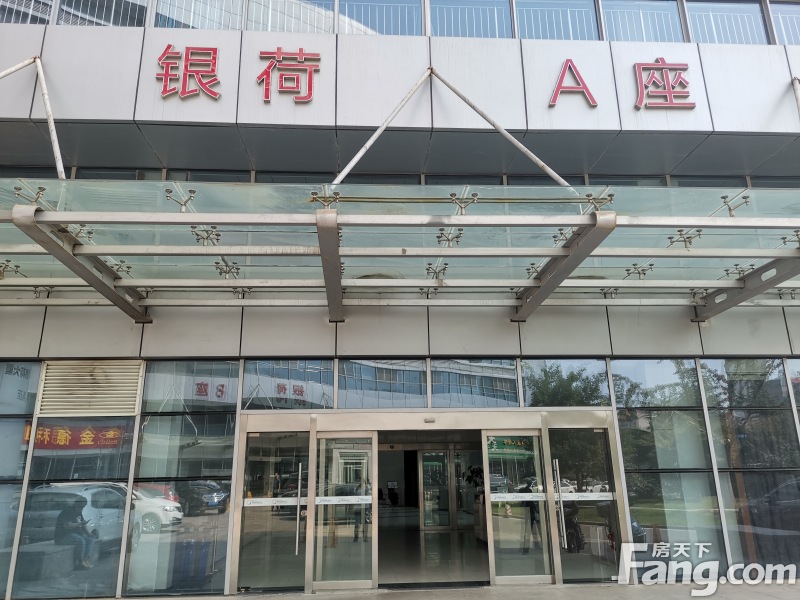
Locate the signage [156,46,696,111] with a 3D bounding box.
[{"bbox_3d":[0.496,-3.343,9.057,8.126,0.963,0.120,0,-17,-4],"label":"signage"}]

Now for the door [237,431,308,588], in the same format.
[{"bbox_3d":[-1.772,2.976,8.508,0.910,2.157,0.060,0,-17,-4],"label":"door"}]

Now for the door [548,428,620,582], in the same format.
[{"bbox_3d":[2.679,2.937,8.699,0.886,2.112,0.060,0,-17,-4],"label":"door"}]

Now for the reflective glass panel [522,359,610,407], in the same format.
[{"bbox_3d":[2.538,1.264,9.166,1.333,0.738,0.040,0,-17,-3],"label":"reflective glass panel"}]

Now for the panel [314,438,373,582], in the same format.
[{"bbox_3d":[-0.768,2.944,8.513,0.904,2.103,0.070,0,-17,-4],"label":"panel"}]

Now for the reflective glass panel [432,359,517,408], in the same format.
[{"bbox_3d":[1.184,1.341,9.570,1.392,0.754,0.060,0,-18,-3],"label":"reflective glass panel"}]

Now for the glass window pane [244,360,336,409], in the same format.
[{"bbox_3d":[-1.743,1.335,9.406,1.425,0.760,0.060,0,-18,-3],"label":"glass window pane"}]

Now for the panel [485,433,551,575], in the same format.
[{"bbox_3d":[1.723,3.000,8.781,0.933,2.113,0.060,0,-17,-4],"label":"panel"}]

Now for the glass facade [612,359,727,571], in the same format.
[{"bbox_3d":[4.043,2.460,9.052,1.392,3.194,0.080,0,-17,-4],"label":"glass facade"}]

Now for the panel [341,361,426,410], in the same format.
[{"bbox_3d":[-0.254,1.278,9.126,1.356,0.746,0.060,0,-17,-4],"label":"panel"}]

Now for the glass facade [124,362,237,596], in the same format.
[{"bbox_3d":[-3.044,2.433,8.493,1.341,3.168,0.070,0,-17,-4],"label":"glass facade"}]

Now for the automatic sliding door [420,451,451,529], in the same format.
[{"bbox_3d":[1.013,5.295,16.757,0.917,2.140,0.060,0,-17,-4],"label":"automatic sliding door"}]

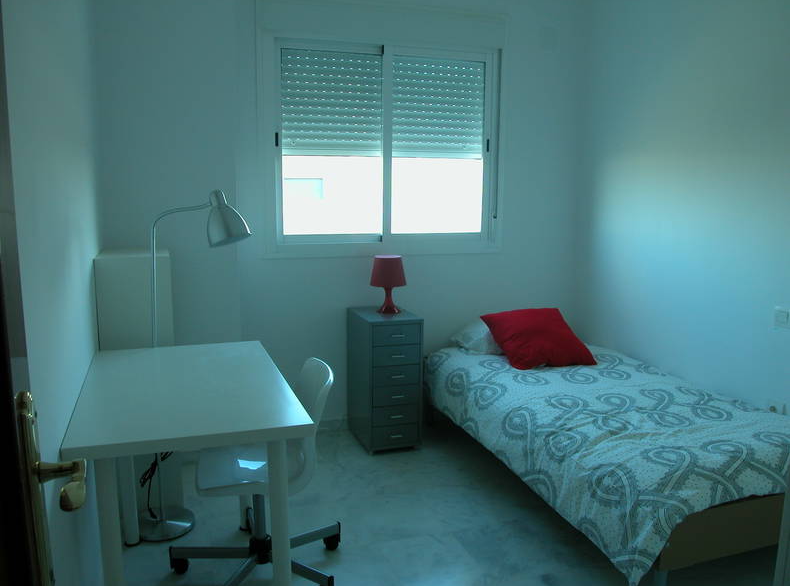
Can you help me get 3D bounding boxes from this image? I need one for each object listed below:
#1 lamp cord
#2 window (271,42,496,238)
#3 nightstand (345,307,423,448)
[{"bbox_3d":[-0.939,0.758,2.515,0.142,0.268,0.120,-2,8,-16],"label":"lamp cord"},{"bbox_3d":[-0.017,-0.803,3.530,1.265,1.070,0.090,-2,8,-16],"label":"window"},{"bbox_3d":[-0.061,0.453,3.451,0.280,0.690,0.430,-3,9,-19],"label":"nightstand"}]

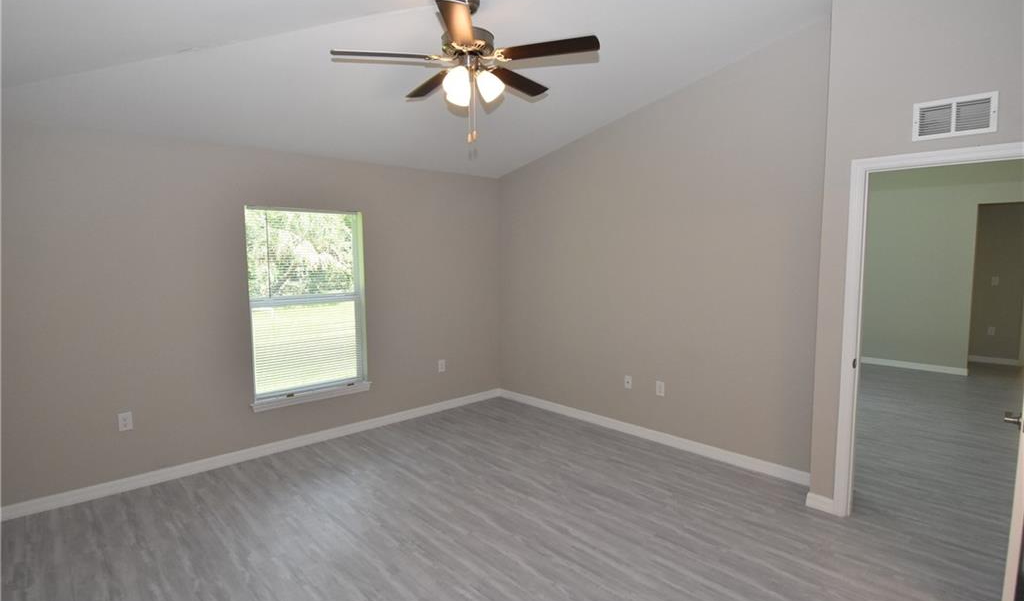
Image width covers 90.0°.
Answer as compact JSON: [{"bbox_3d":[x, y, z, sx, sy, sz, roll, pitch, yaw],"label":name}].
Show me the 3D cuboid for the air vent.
[{"bbox_3d":[2.248,-0.930,2.603,0.025,0.196,0.330,-5,7,-43],"label":"air vent"}]

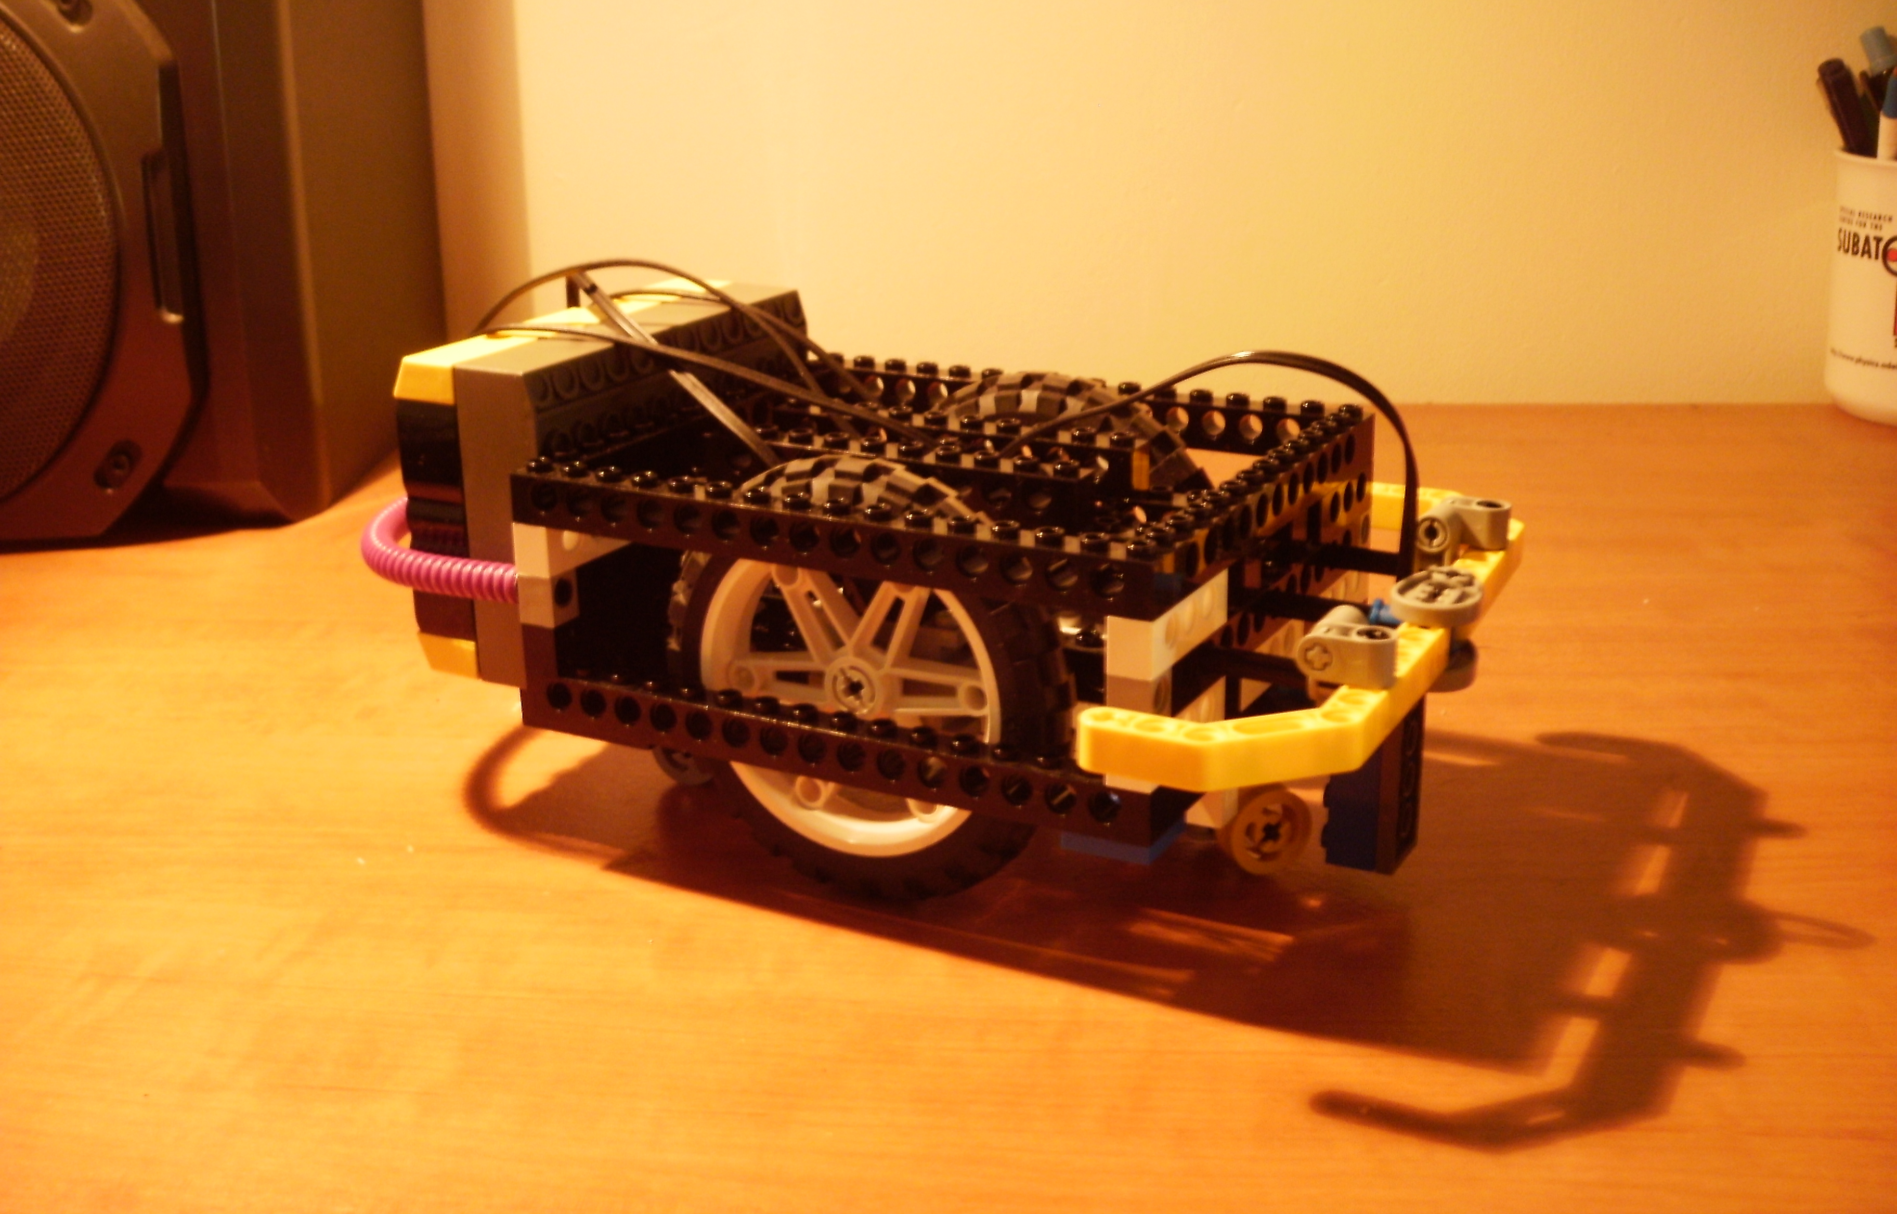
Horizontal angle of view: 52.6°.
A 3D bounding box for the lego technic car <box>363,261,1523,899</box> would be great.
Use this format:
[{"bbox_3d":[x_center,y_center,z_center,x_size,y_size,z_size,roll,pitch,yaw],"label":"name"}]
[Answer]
[{"bbox_3d":[-0.004,-0.010,0.379,0.219,0.105,0.130,9,21,28],"label":"lego technic car"}]

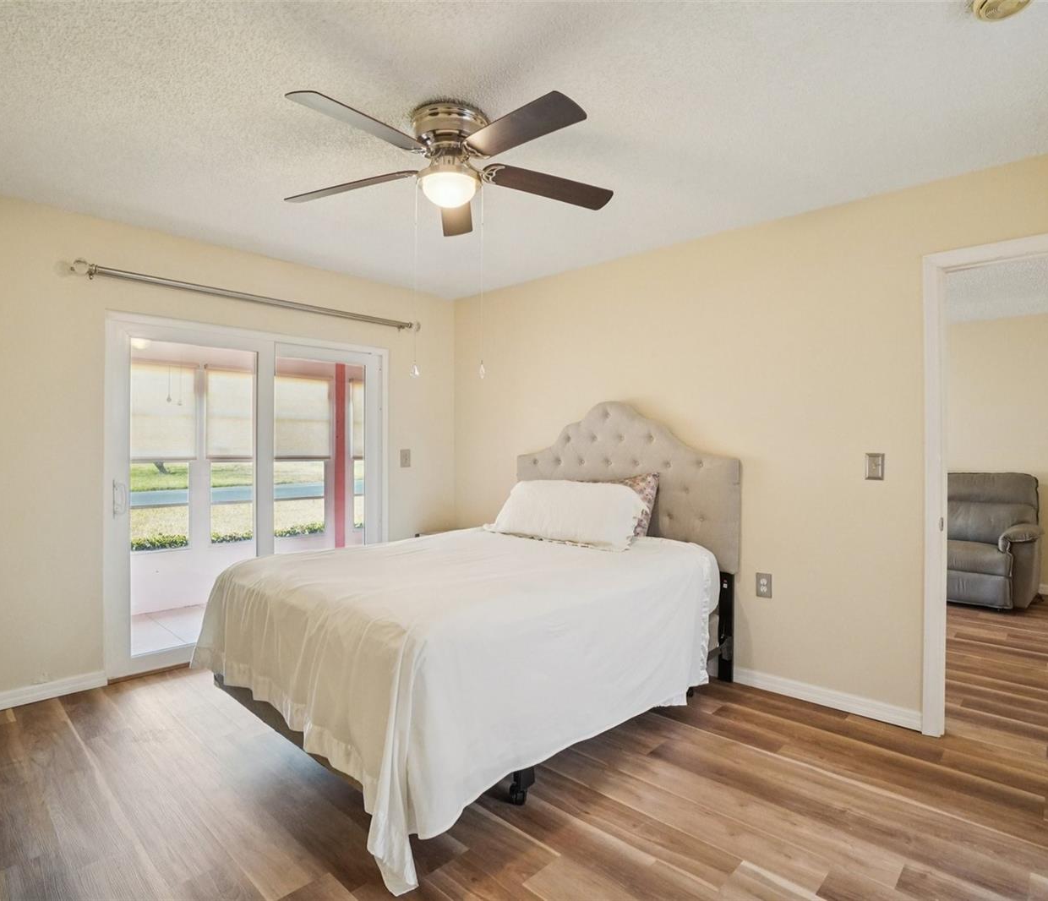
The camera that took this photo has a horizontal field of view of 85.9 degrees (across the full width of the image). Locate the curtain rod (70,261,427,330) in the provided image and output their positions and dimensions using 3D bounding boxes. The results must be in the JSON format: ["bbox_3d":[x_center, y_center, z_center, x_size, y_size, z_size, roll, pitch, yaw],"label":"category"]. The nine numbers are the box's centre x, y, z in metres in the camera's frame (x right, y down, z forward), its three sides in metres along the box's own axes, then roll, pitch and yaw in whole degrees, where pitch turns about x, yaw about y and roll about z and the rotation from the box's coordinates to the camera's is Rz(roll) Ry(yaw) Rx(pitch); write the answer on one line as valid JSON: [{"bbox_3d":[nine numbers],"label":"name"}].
[{"bbox_3d":[-1.497,-0.894,3.506,0.108,0.099,2.071,2,2,43],"label":"curtain rod"}]

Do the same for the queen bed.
[{"bbox_3d":[-0.155,0.477,2.764,1.618,1.509,2.150,2,2,43],"label":"queen bed"}]

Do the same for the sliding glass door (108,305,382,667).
[{"bbox_3d":[-1.602,0.234,3.564,0.099,1.943,1.731,2,2,43],"label":"sliding glass door"}]

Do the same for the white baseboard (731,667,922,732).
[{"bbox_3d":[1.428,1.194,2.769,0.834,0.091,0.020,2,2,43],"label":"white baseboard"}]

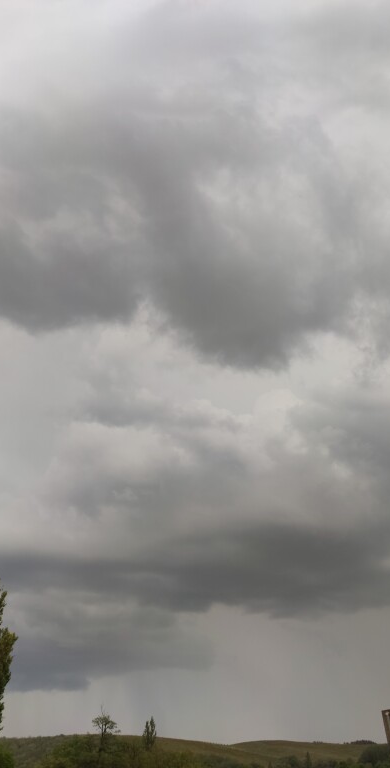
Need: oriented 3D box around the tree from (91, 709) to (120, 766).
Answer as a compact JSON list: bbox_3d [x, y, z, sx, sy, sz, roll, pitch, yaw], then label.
[{"bbox_3d":[-15.888,61.980,124.665,5.000,9.130,5.000,2,-29,-6],"label":"tree"}]

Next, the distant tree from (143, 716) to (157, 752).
[{"bbox_3d":[-13.193,102.154,205.872,4.100,9.360,4.100,0,-29,-4],"label":"distant tree"}]

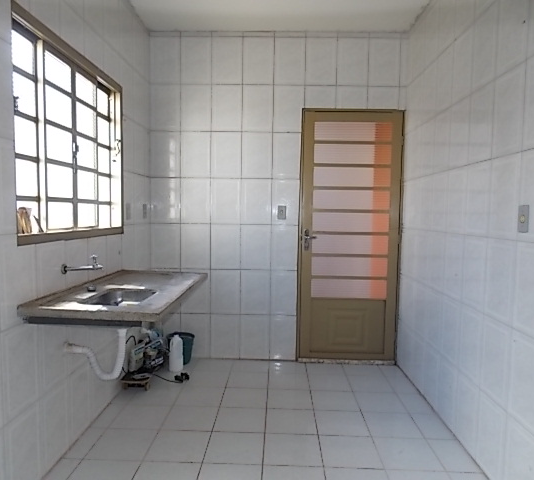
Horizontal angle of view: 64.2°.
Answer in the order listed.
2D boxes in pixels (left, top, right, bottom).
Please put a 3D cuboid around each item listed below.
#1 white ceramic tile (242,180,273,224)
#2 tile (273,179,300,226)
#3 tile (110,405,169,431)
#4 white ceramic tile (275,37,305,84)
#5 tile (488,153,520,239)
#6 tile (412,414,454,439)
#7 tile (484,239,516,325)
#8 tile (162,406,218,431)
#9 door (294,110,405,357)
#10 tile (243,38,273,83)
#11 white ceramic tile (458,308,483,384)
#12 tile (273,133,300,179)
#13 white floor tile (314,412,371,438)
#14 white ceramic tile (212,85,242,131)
[{"bbox_3d":[-0.090,-0.322,3.578,0.255,0.382,0.010,1,4,2],"label":"white ceramic tile"},{"bbox_3d":[0.155,-0.317,3.571,0.229,0.382,0.010,1,4,2],"label":"tile"},{"bbox_3d":[-0.770,1.094,2.625,0.302,0.010,0.305,1,4,2],"label":"tile"},{"bbox_3d":[0.193,-1.475,3.522,0.257,0.385,0.010,1,4,2],"label":"white ceramic tile"},{"bbox_3d":[1.131,-0.203,2.023,0.010,0.394,0.264,1,4,1],"label":"tile"},{"bbox_3d":[0.994,1.128,2.575,0.175,0.010,0.305,1,4,2],"label":"tile"},{"bbox_3d":[1.104,0.190,2.008,0.010,0.385,0.257,1,4,1],"label":"tile"},{"bbox_3d":[-0.465,1.100,2.617,0.302,0.010,0.305,1,4,2],"label":"tile"},{"bbox_3d":[0.716,-0.028,3.681,0.862,2.164,0.059,1,4,2],"label":"door"},{"bbox_3d":[-0.070,-1.498,3.562,0.261,0.391,0.010,1,4,1],"label":"tile"},{"bbox_3d":[1.102,0.562,2.291,0.010,0.385,0.256,1,4,1],"label":"white ceramic tile"},{"bbox_3d":[0.170,-0.702,3.572,0.236,0.385,0.010,1,4,2],"label":"tile"},{"bbox_3d":[0.449,1.117,2.590,0.302,0.010,0.305,1,4,2],"label":"white floor tile"},{"bbox_3d":[-0.332,-1.091,3.523,0.254,0.380,0.014,1,4,1],"label":"white ceramic tile"}]

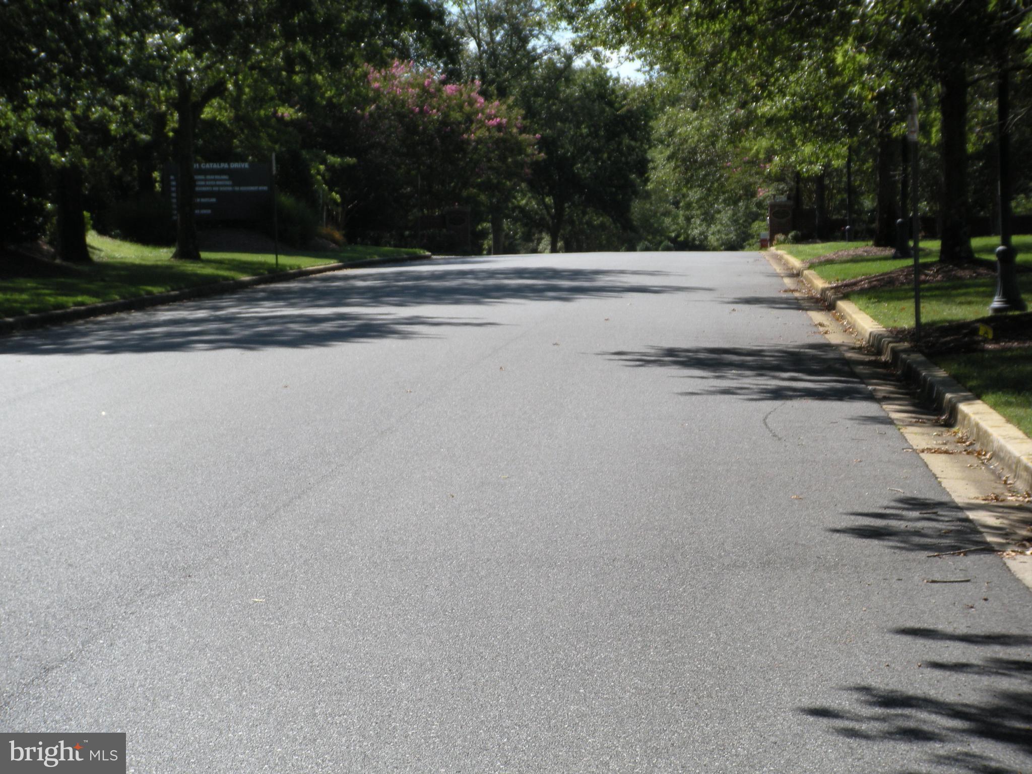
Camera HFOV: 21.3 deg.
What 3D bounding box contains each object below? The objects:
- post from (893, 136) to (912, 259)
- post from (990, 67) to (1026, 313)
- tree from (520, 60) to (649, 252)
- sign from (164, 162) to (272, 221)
[{"bbox_3d":[6.252,-3.984,44.405,0.400,3.800,0.400,-1,3,4],"label":"post"},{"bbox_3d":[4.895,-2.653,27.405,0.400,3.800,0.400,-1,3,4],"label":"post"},{"bbox_3d":[2.571,-8.802,106.000,5.400,7.700,5.200,-1,3,4],"label":"tree"},{"bbox_3d":[-7.070,-4.643,65.000,2.550,1.400,0.220,-2,3,-7],"label":"sign"}]

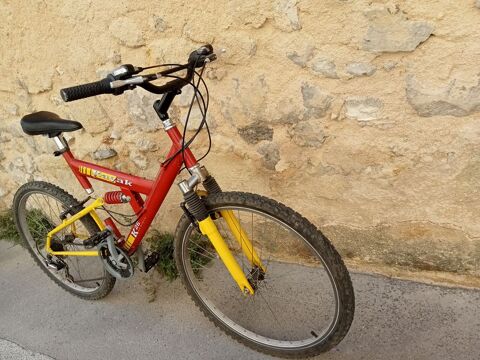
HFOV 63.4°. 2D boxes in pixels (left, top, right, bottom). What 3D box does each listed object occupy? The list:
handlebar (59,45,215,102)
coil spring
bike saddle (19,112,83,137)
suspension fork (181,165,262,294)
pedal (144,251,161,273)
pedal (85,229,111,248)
[{"bbox_3d":[-0.219,-0.305,1.117,0.145,0.110,0.590,2,27,32],"label":"handlebar"},{"bbox_3d":[-0.484,0.069,1.505,0.105,0.052,0.052,0,26,33],"label":"coil spring"},{"bbox_3d":[-0.709,-0.219,1.483,0.280,0.080,0.150,7,30,30],"label":"bike saddle"},{"bbox_3d":[-0.042,0.166,1.277,0.080,0.440,0.165,-20,14,39],"label":"suspension fork"},{"bbox_3d":[-0.424,0.383,1.849,0.027,0.077,0.083,29,38,16],"label":"pedal"},{"bbox_3d":[-0.540,0.220,1.468,0.076,0.027,0.084,-21,13,39],"label":"pedal"}]

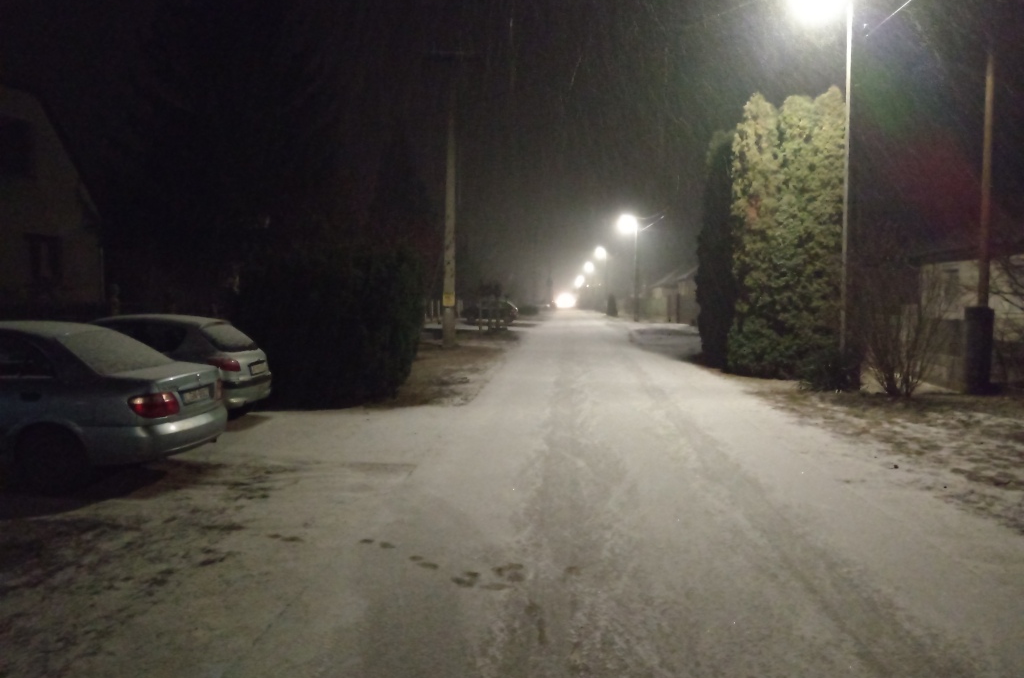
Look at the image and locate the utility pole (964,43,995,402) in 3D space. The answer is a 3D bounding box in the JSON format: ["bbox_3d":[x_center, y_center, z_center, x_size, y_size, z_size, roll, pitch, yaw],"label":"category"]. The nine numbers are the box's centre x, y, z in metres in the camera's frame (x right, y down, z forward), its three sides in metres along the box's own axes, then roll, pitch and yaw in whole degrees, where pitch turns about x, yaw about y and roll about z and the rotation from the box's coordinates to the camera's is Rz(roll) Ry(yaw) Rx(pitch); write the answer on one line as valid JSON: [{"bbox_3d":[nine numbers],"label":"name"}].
[{"bbox_3d":[8.184,-1.998,13.907,0.460,5.950,0.450,0,3,4],"label":"utility pole"}]

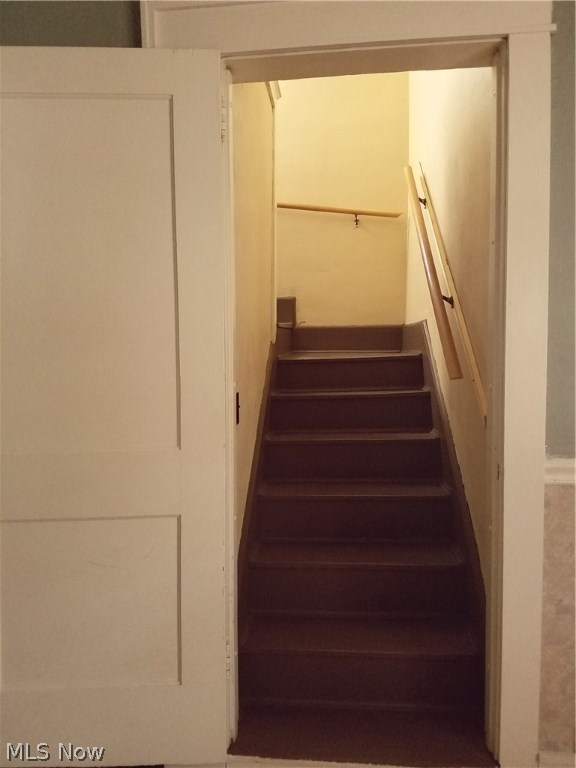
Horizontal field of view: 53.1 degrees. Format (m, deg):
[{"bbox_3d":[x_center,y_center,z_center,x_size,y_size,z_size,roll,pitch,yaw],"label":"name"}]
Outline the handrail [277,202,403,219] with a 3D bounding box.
[{"bbox_3d":[0.359,-1.210,4.028,0.875,0.045,0.045,7,4,5],"label":"handrail"}]

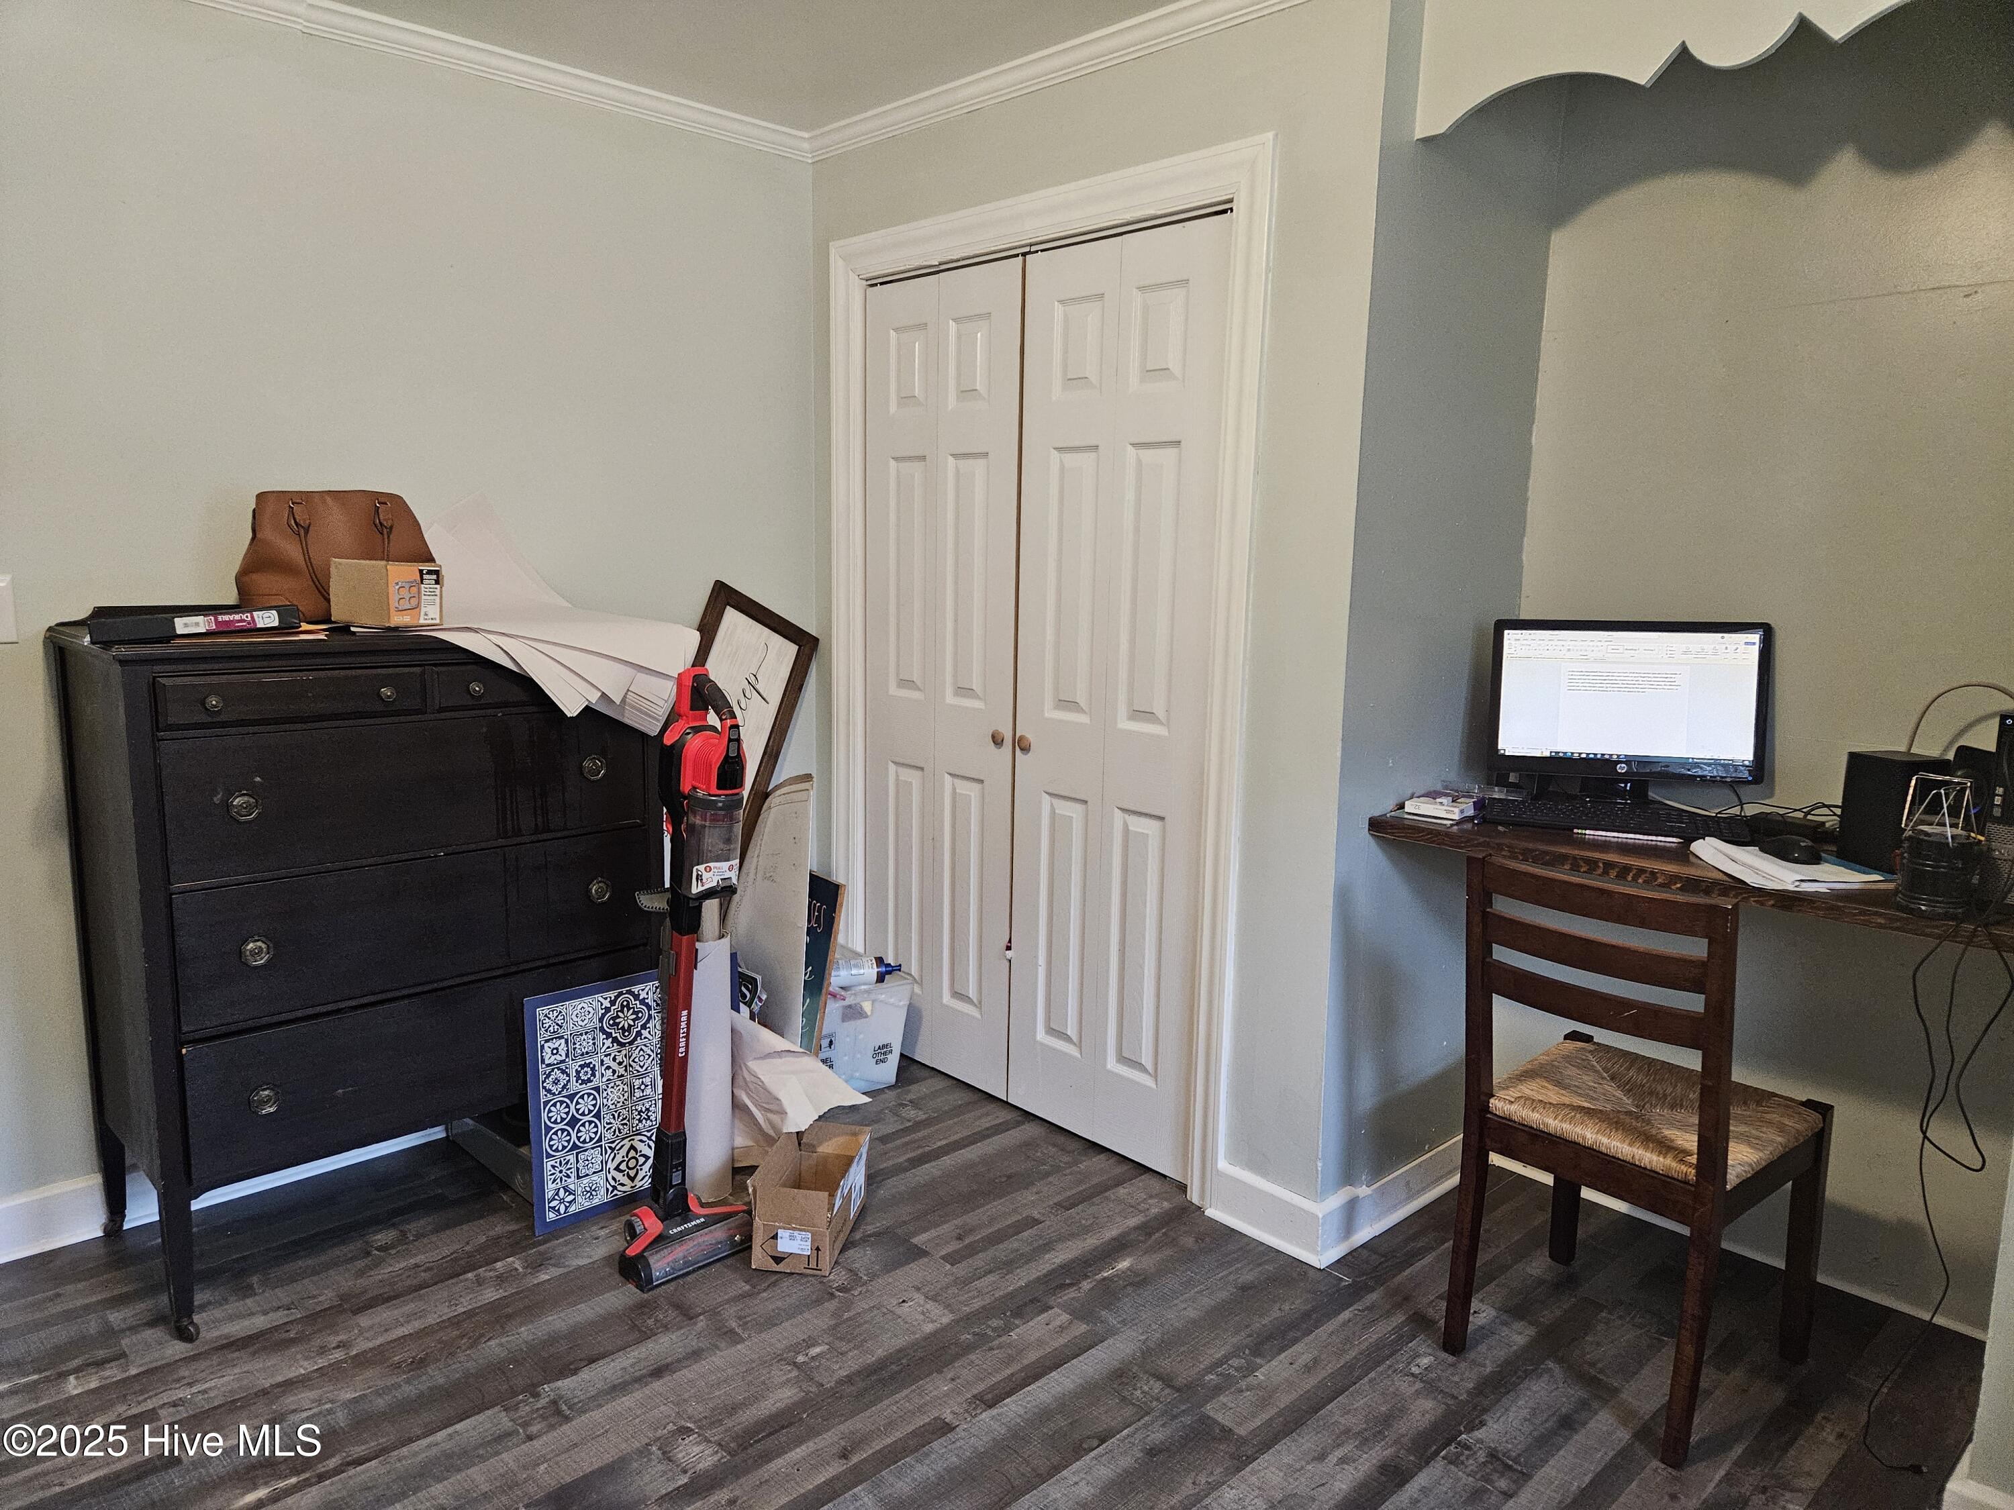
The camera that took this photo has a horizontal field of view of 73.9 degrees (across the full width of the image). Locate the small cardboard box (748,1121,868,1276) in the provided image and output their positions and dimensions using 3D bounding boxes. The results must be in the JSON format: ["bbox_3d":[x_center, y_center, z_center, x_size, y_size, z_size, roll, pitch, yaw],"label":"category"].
[{"bbox_3d":[-0.401,0.882,2.679,0.165,0.165,0.300,2,9,7],"label":"small cardboard box"}]

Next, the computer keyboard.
[{"bbox_3d":[1.109,0.119,2.461,0.440,0.030,0.150,4,9,18],"label":"computer keyboard"}]

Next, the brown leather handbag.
[{"bbox_3d":[-1.338,-0.386,2.658,0.335,0.260,0.170,-5,11,-35],"label":"brown leather handbag"}]

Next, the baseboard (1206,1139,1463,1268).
[{"bbox_3d":[0.753,0.890,2.926,0.650,0.120,0.295,-7,12,-43],"label":"baseboard"}]

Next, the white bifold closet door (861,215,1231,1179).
[{"bbox_3d":[0.034,-0.139,3.214,0.040,2.030,1.180,-7,12,-43],"label":"white bifold closet door"}]

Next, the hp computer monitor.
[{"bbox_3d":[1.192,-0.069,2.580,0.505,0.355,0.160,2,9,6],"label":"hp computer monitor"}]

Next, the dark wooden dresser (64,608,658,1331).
[{"bbox_3d":[-1.234,0.351,2.672,0.935,1.180,0.540,-7,12,-43],"label":"dark wooden dresser"}]

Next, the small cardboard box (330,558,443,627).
[{"bbox_3d":[-1.192,-0.310,2.574,0.185,0.116,0.107,7,11,34],"label":"small cardboard box"}]

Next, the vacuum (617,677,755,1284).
[{"bbox_3d":[-0.618,0.406,2.532,0.265,1.140,0.210,-7,12,-43],"label":"vacuum"}]

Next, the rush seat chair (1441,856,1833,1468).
[{"bbox_3d":[1.082,0.611,2.274,0.510,0.885,0.455,-7,12,-41],"label":"rush seat chair"}]

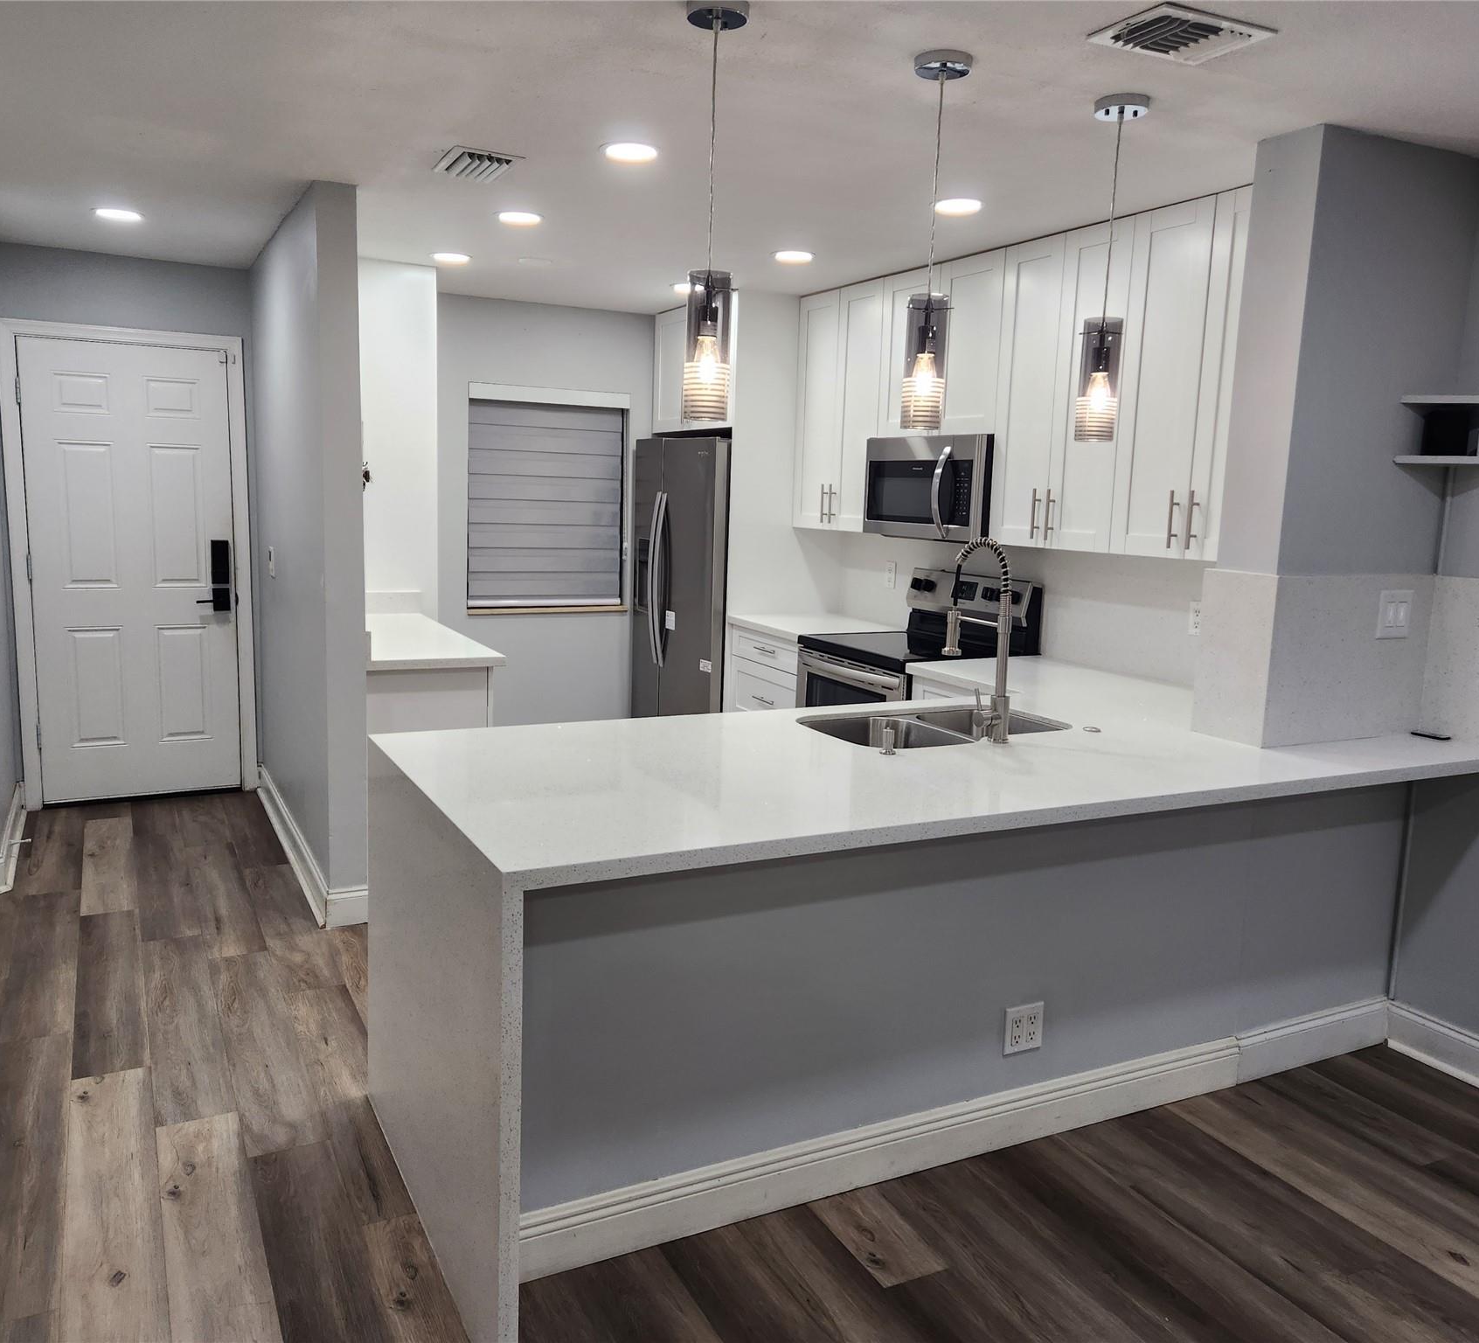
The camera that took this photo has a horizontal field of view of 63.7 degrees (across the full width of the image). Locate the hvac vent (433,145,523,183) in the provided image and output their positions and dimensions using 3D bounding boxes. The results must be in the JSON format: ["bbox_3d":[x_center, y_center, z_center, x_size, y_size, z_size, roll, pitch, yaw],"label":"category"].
[{"bbox_3d":[-0.753,-1.463,3.430,0.196,0.020,0.307,-2,9,-27],"label":"hvac vent"}]

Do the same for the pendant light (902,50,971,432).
[{"bbox_3d":[0.407,-0.897,2.494,0.119,0.762,0.119,2,8,0],"label":"pendant light"}]

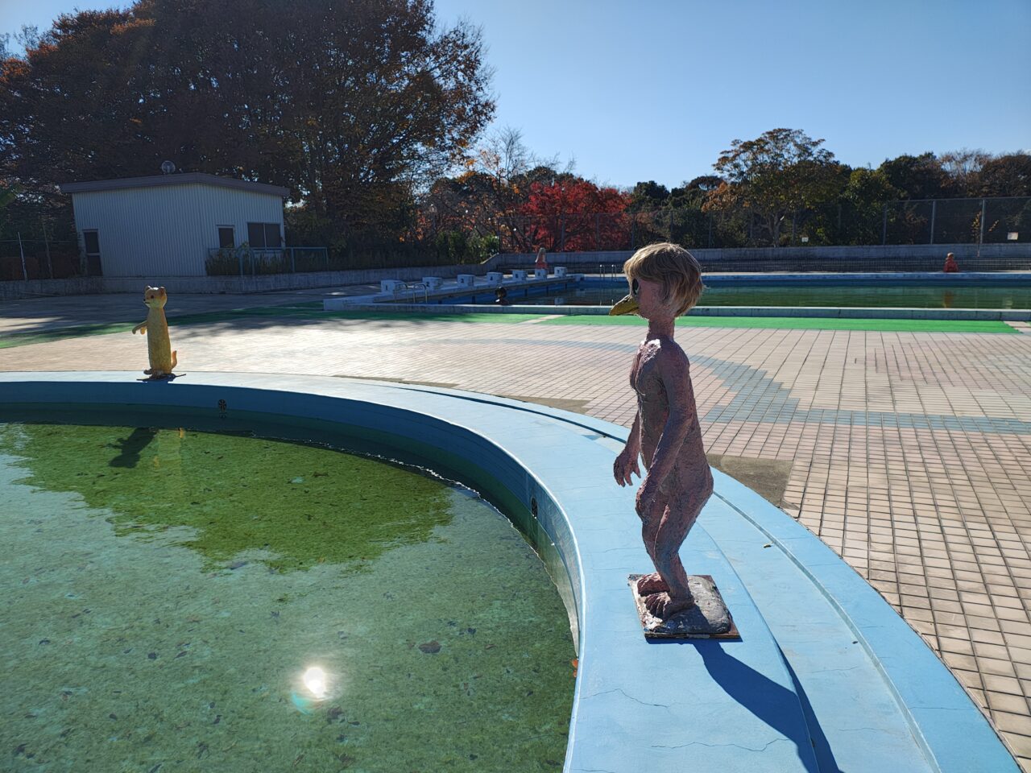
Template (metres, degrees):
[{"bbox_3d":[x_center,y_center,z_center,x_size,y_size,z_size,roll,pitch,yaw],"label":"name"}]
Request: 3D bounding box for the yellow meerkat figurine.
[{"bbox_3d":[-4.101,-0.622,8.444,0.290,1.030,0.410,4,11,30],"label":"yellow meerkat figurine"}]

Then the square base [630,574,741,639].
[{"bbox_3d":[0.574,0.747,2.601,0.310,0.058,0.455,-1,10,4],"label":"square base"}]

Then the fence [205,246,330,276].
[{"bbox_3d":[-10.138,-5.275,30.909,0.100,1.070,6.947,3,11,25],"label":"fence"}]

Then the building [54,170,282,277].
[{"bbox_3d":[-14.624,-6.767,32.423,8.024,3.810,5.098,3,11,25],"label":"building"}]

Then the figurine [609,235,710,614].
[{"bbox_3d":[0.479,0.145,2.445,0.335,1.205,0.310,-2,10,0],"label":"figurine"}]

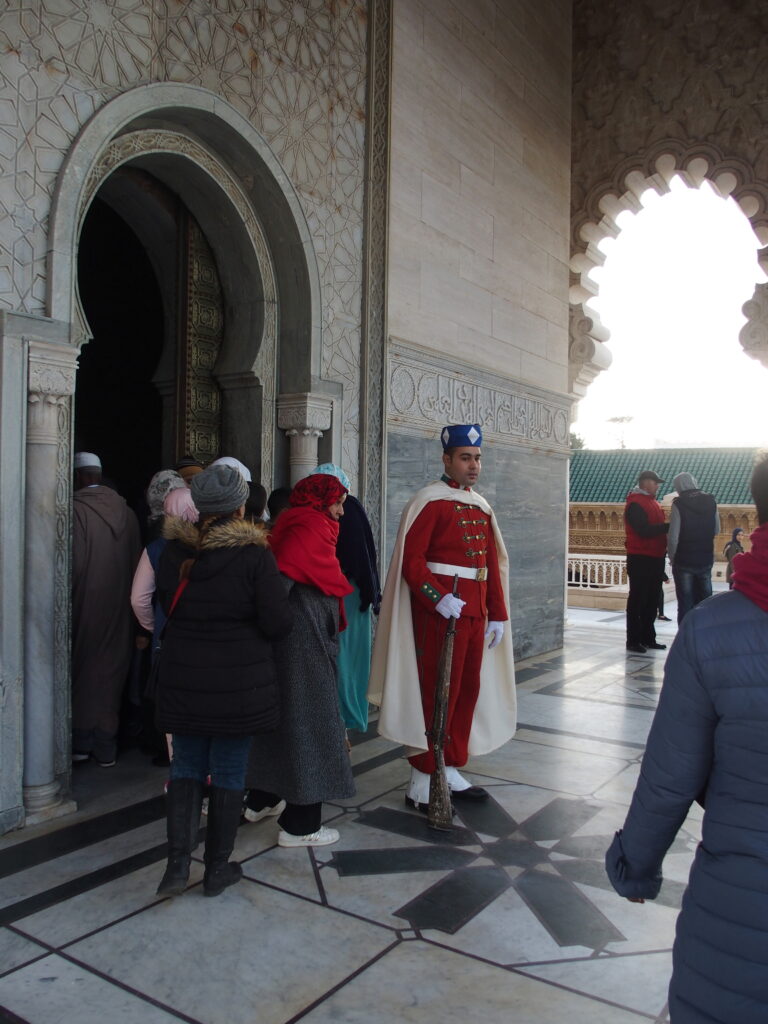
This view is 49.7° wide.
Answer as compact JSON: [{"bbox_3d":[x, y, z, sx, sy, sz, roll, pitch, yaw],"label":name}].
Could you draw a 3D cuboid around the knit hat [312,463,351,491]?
[{"bbox_3d":[-0.292,-0.180,4.750,0.200,0.190,0.230,1,0,-30],"label":"knit hat"}]

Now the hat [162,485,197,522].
[{"bbox_3d":[-0.965,-0.035,4.000,0.190,0.200,0.220,1,0,-21],"label":"hat"}]

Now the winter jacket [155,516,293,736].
[{"bbox_3d":[-0.613,0.415,3.170,0.530,0.820,0.370,1,0,3],"label":"winter jacket"}]

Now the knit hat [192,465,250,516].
[{"bbox_3d":[-0.632,-0.083,3.170,0.210,0.200,0.240,1,0,12],"label":"knit hat"}]

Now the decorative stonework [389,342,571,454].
[{"bbox_3d":[1.030,-0.940,7.570,0.120,0.660,3.450,1,0,35],"label":"decorative stonework"}]

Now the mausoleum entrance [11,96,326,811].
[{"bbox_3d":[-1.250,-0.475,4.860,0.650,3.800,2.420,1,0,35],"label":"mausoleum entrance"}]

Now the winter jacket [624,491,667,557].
[{"bbox_3d":[2.680,0.105,8.500,0.400,0.710,0.500,1,0,12],"label":"winter jacket"}]

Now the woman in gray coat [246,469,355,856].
[{"bbox_3d":[-0.365,0.625,3.720,0.480,1.610,0.500,1,0,-22],"label":"woman in gray coat"}]

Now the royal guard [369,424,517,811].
[{"bbox_3d":[0.310,0.500,4.160,0.560,1.860,0.680,1,0,40],"label":"royal guard"}]

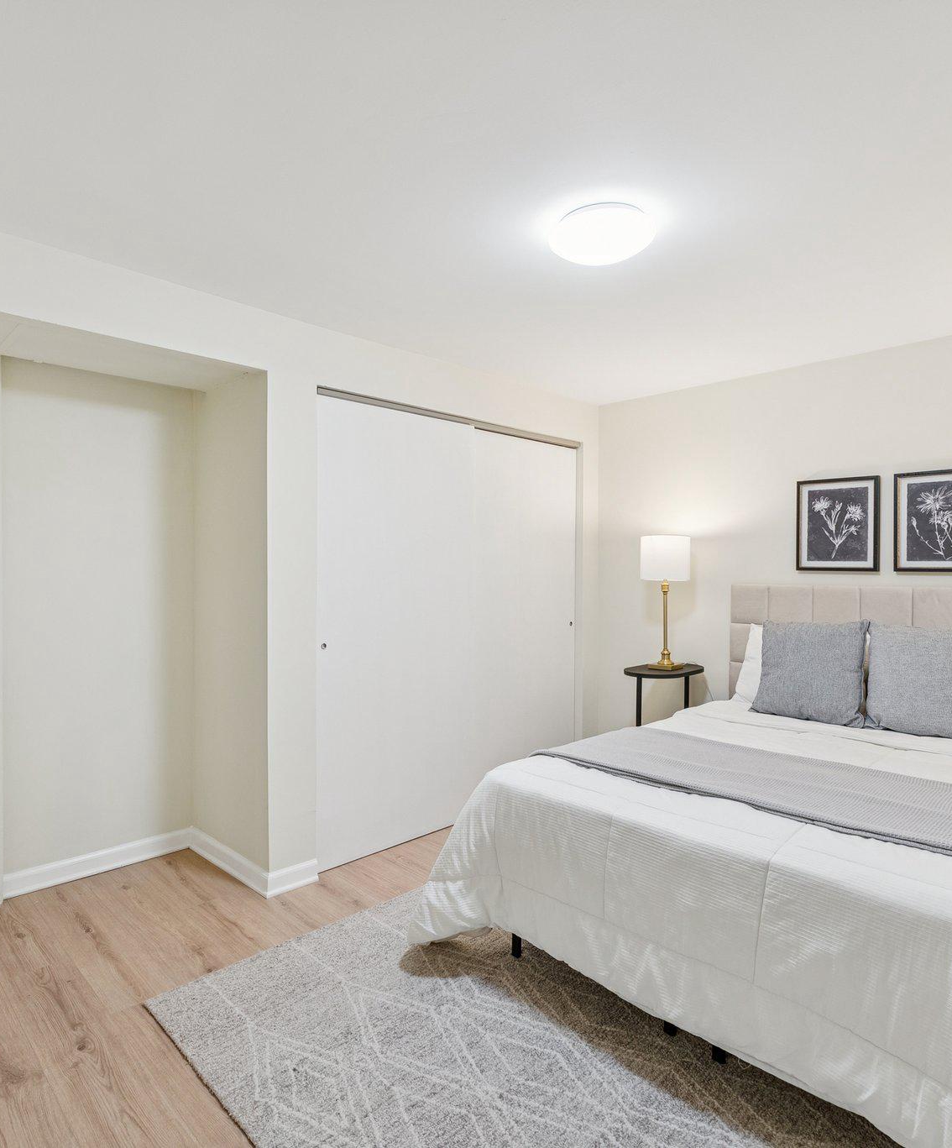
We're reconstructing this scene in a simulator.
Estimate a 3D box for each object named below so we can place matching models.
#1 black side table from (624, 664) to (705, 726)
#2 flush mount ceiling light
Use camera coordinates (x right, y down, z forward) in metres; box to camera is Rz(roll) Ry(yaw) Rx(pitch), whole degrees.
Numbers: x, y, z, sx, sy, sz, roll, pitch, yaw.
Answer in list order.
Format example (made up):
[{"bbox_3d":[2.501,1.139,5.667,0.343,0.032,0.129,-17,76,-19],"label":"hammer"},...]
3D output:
[{"bbox_3d":[1.008,0.875,3.502,0.490,0.755,0.315,0,1,-45],"label":"black side table"},{"bbox_3d":[0.376,-0.986,1.999,0.310,0.070,0.310,0,0,0],"label":"flush mount ceiling light"}]

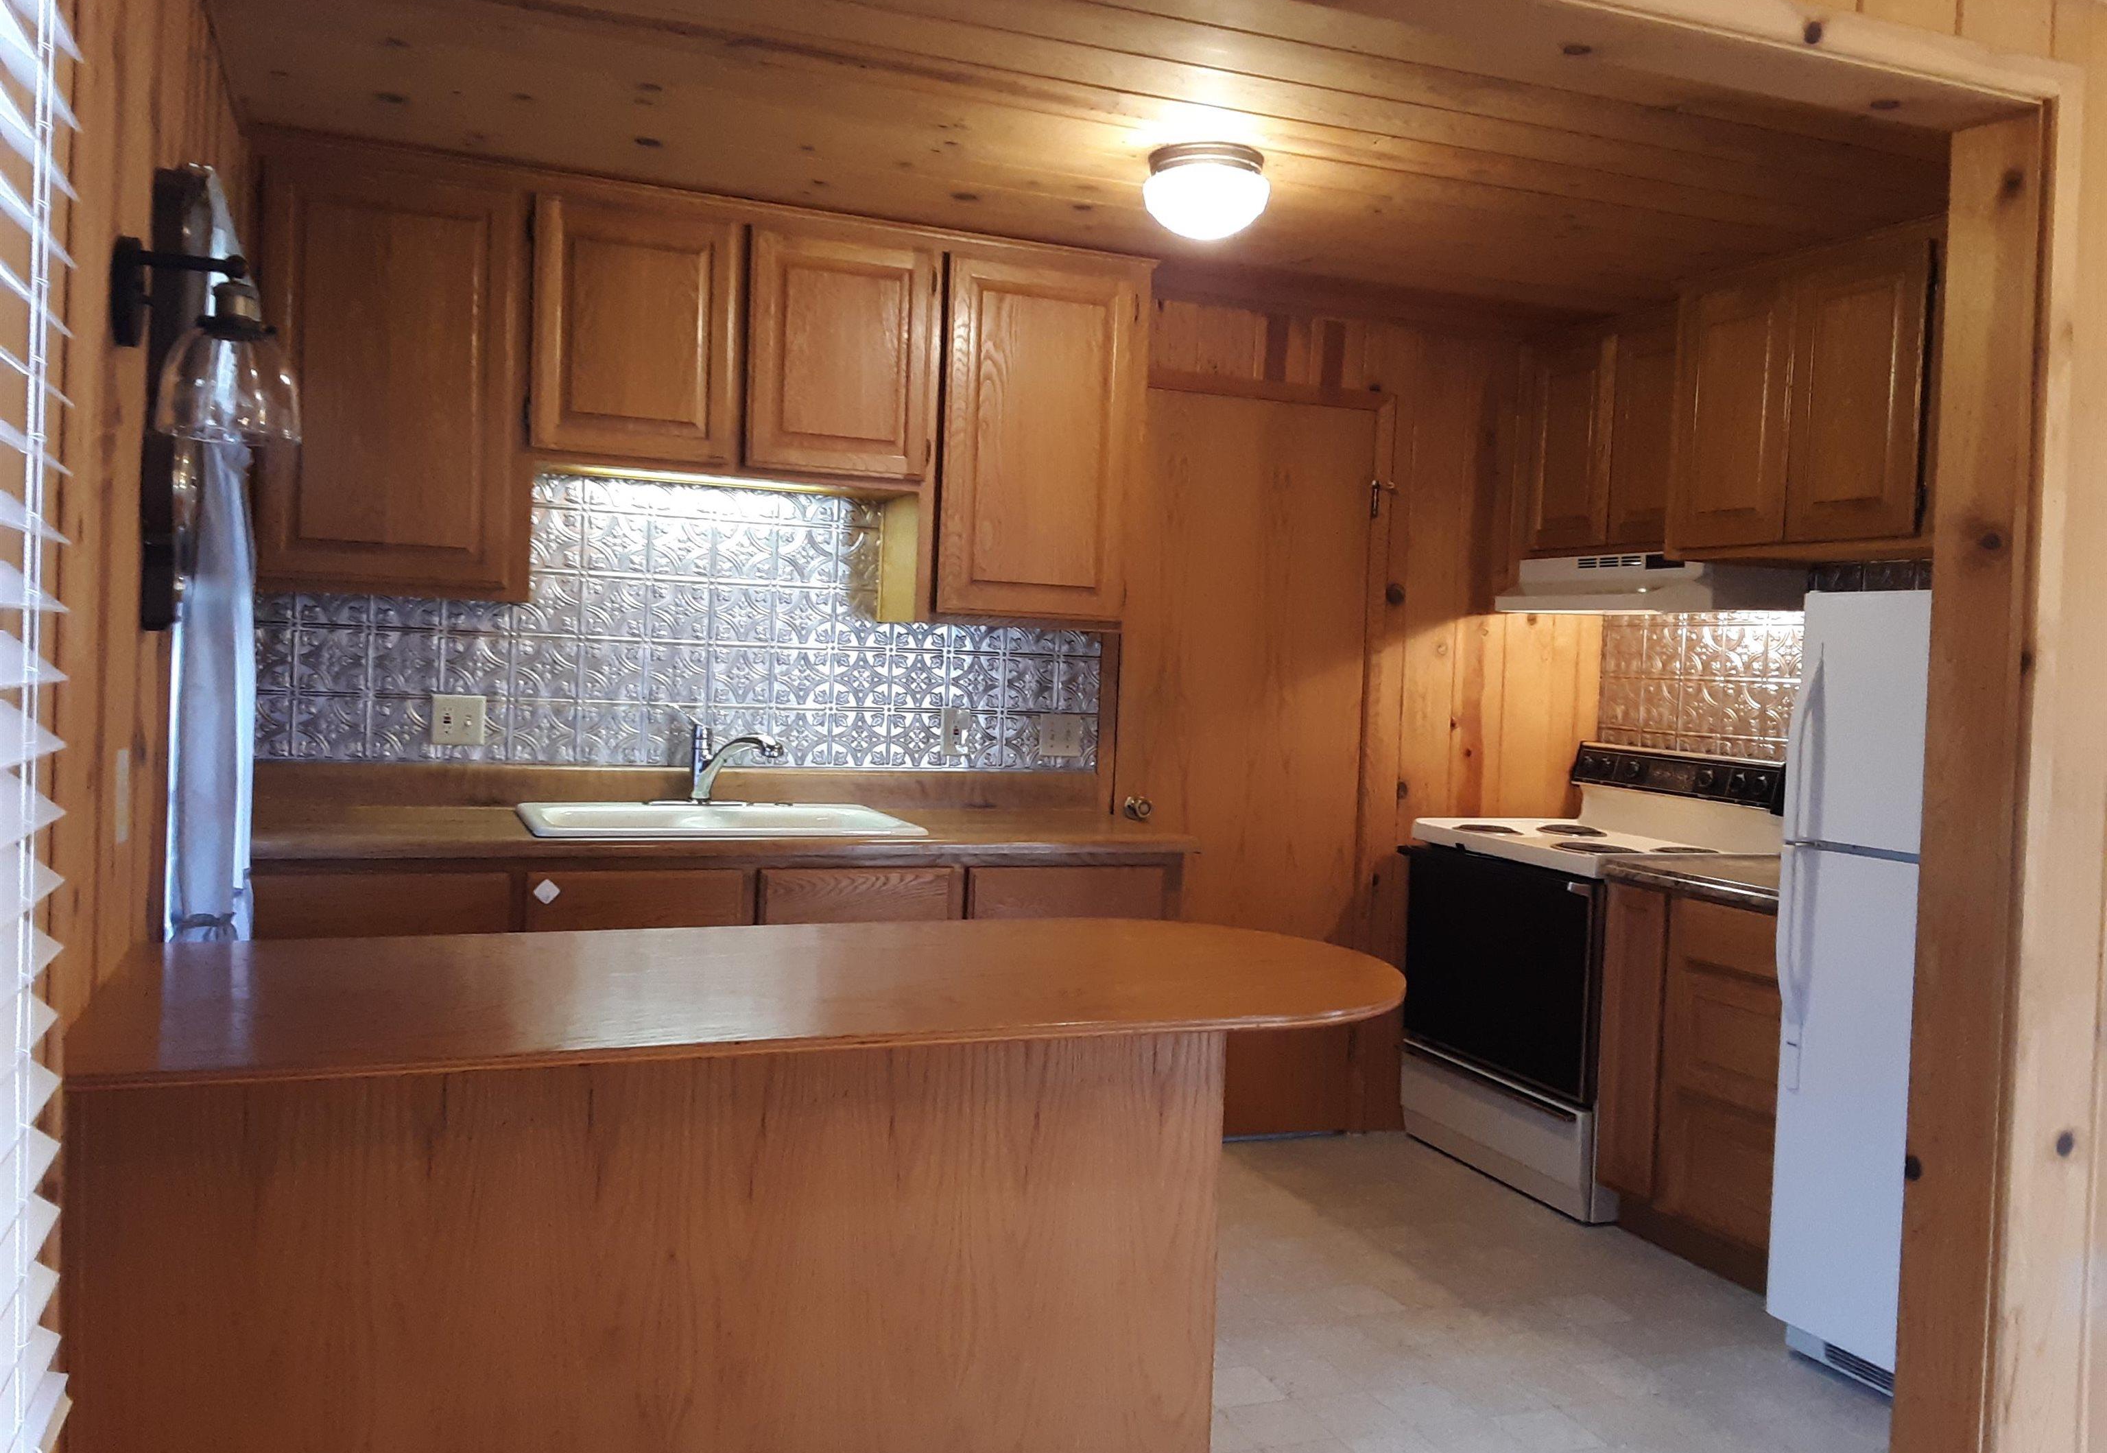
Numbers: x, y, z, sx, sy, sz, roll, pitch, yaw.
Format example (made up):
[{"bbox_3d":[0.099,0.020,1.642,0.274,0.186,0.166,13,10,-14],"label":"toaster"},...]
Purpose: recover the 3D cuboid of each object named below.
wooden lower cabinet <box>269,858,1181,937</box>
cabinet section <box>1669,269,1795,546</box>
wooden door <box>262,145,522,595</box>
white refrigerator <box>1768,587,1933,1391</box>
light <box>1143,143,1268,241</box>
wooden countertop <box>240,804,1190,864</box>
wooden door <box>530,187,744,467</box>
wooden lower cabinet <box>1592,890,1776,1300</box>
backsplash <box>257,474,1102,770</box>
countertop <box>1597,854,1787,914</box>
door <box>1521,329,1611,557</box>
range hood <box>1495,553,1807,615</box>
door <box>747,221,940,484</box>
[{"bbox_3d":[-0.772,0.706,3.905,2.020,0.896,0.576,1,3,-23],"label":"wooden lower cabinet"},{"bbox_3d":[1.593,-0.726,3.970,0.022,0.601,0.355,1,3,-23],"label":"cabinet section"},{"bbox_3d":[-1.370,-0.723,3.542,0.510,0.875,0.040,1,2,-21],"label":"wooden door"},{"bbox_3d":[1.935,0.538,3.263,0.760,1.551,0.710,1,3,-23],"label":"white refrigerator"},{"bbox_3d":[0.284,-0.990,3.196,0.240,0.148,0.240,3,3,0],"label":"light"},{"bbox_3d":[-0.724,0.241,3.870,2.060,0.040,0.616,1,3,-23],"label":"wooden countertop"},{"bbox_3d":[-0.904,-0.851,3.694,0.434,0.531,0.025,1,2,-23],"label":"wooden door"},{"bbox_3d":[1.768,0.836,4.002,0.630,0.863,0.700,1,3,-23],"label":"wooden lower cabinet"},{"bbox_3d":[-0.815,-0.236,4.123,2.065,0.683,0.016,1,3,-23],"label":"backsplash"},{"bbox_3d":[1.777,0.386,3.973,0.655,0.040,0.700,1,3,-23],"label":"countertop"},{"bbox_3d":[1.428,-0.775,4.681,0.025,0.583,0.335,1,2,-23],"label":"door"},{"bbox_3d":[1.612,-0.382,4.700,0.444,0.157,0.770,1,3,-23],"label":"range hood"},{"bbox_3d":[-0.481,-0.841,3.870,0.425,0.532,0.025,1,2,-23],"label":"door"}]

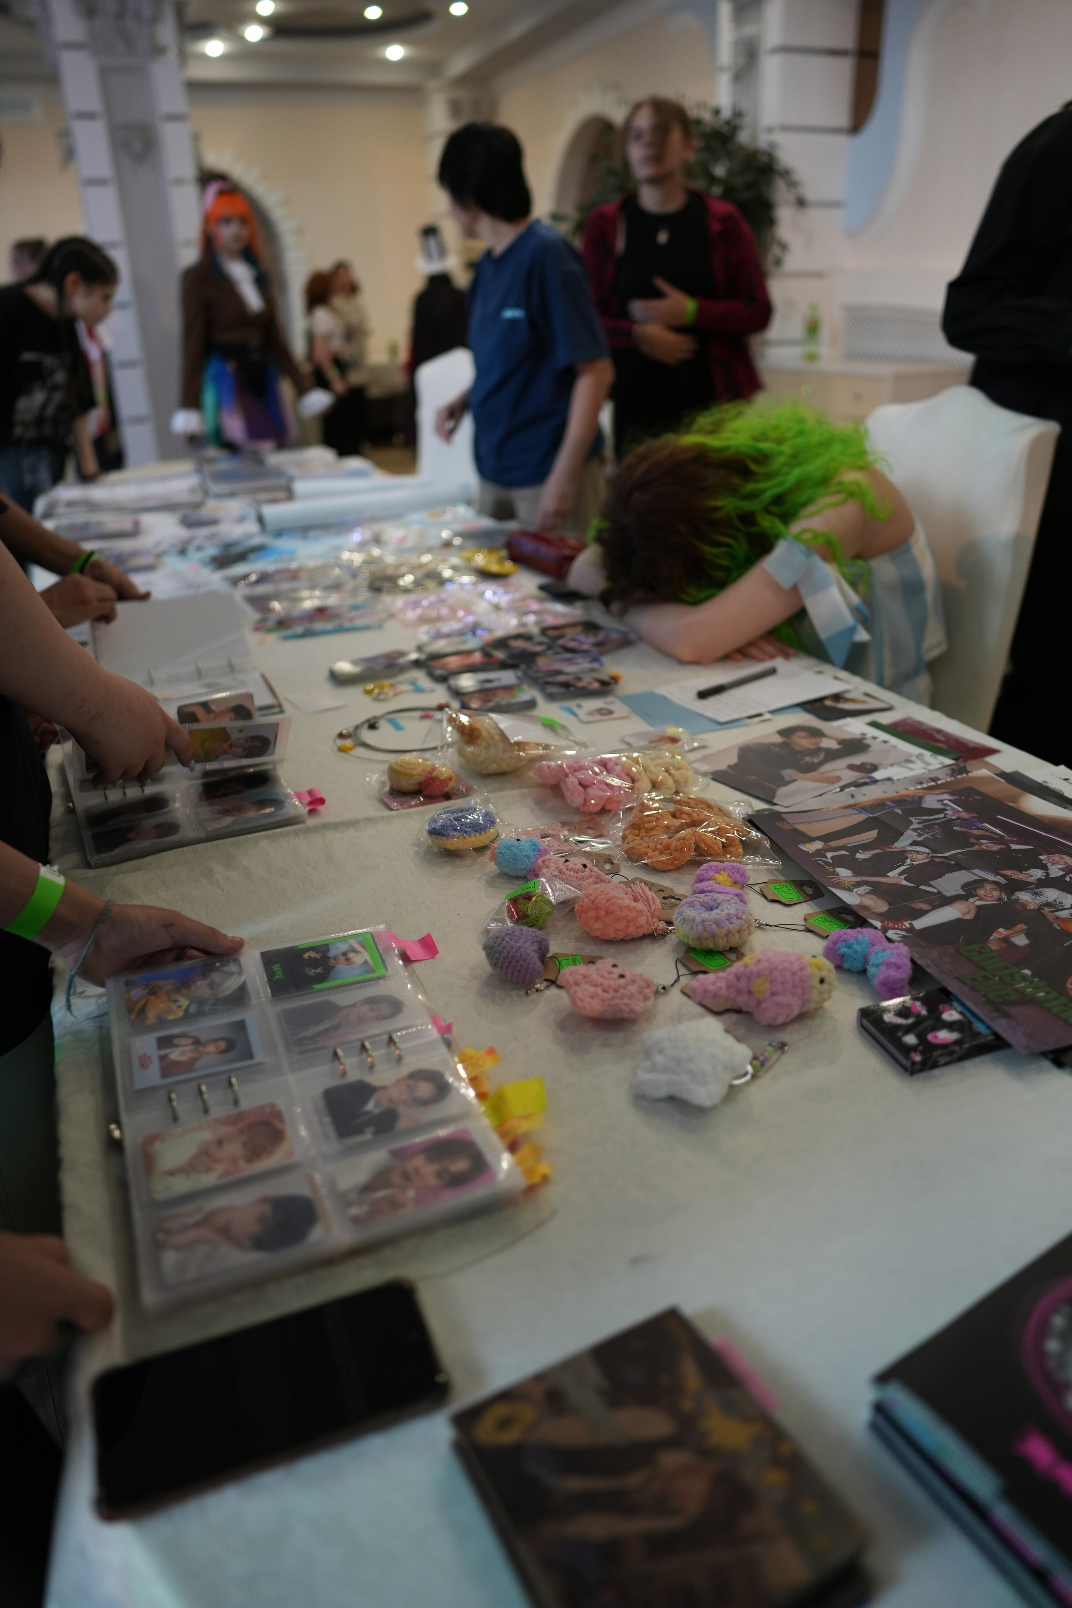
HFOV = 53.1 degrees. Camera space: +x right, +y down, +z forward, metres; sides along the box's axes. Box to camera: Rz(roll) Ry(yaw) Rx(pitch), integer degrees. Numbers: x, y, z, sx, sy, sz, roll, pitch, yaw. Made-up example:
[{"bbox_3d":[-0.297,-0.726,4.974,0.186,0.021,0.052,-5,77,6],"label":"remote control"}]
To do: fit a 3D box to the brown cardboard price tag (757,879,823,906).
[{"bbox_3d":[0.221,0.074,0.925,0.050,0.003,0.043,-9,26,-14],"label":"brown cardboard price tag"}]

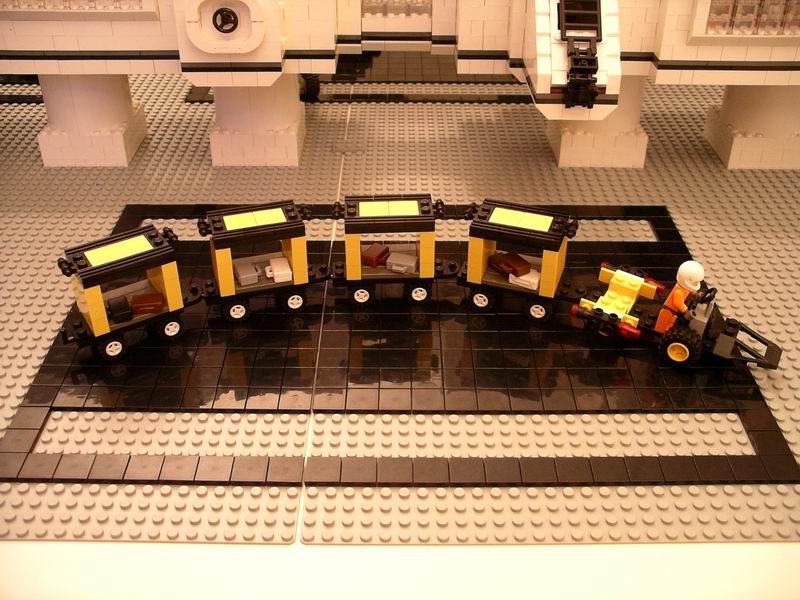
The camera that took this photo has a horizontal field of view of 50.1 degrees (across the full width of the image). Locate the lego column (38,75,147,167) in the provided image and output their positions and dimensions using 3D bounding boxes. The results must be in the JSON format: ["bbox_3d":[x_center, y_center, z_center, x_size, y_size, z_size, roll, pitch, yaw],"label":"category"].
[{"bbox_3d":[-0.236,-0.153,0.649,0.064,0.082,0.064,0,35,0],"label":"lego column"}]

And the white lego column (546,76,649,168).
[{"bbox_3d":[0.152,-0.152,0.649,0.064,0.082,0.064,0,35,0],"label":"white lego column"}]

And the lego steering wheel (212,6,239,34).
[{"bbox_3d":[-0.109,-0.175,0.535,0.016,0.016,0.006,0,35,0],"label":"lego steering wheel"}]

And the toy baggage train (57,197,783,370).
[{"bbox_3d":[0.011,-0.011,0.460,0.378,0.057,0.091,0,35,0],"label":"toy baggage train"}]

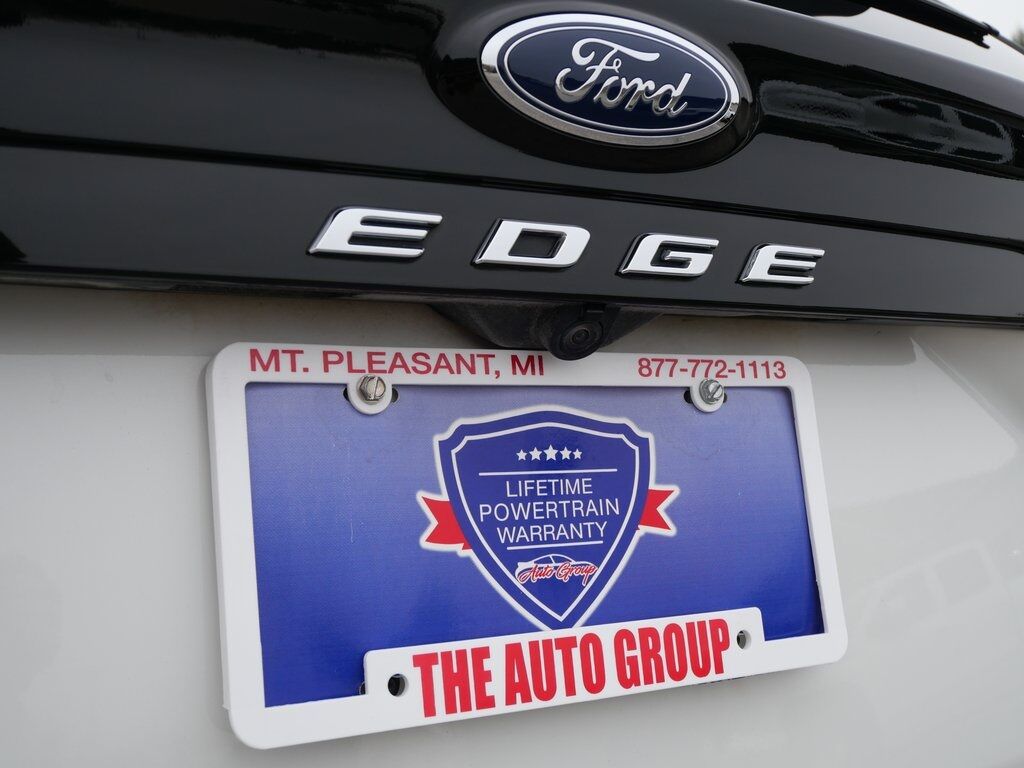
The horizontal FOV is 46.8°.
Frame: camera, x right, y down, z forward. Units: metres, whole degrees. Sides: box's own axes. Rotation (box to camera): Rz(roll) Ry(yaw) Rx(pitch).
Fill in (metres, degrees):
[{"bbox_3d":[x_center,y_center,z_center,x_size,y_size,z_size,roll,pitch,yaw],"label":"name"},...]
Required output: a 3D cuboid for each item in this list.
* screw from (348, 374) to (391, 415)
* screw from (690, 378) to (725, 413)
[{"bbox_3d":[-0.059,0.004,0.494,0.018,0.017,0.010,0,-13,-29],"label":"screw"},{"bbox_3d":[0.097,0.005,0.581,0.018,0.017,0.010,0,-13,-29],"label":"screw"}]

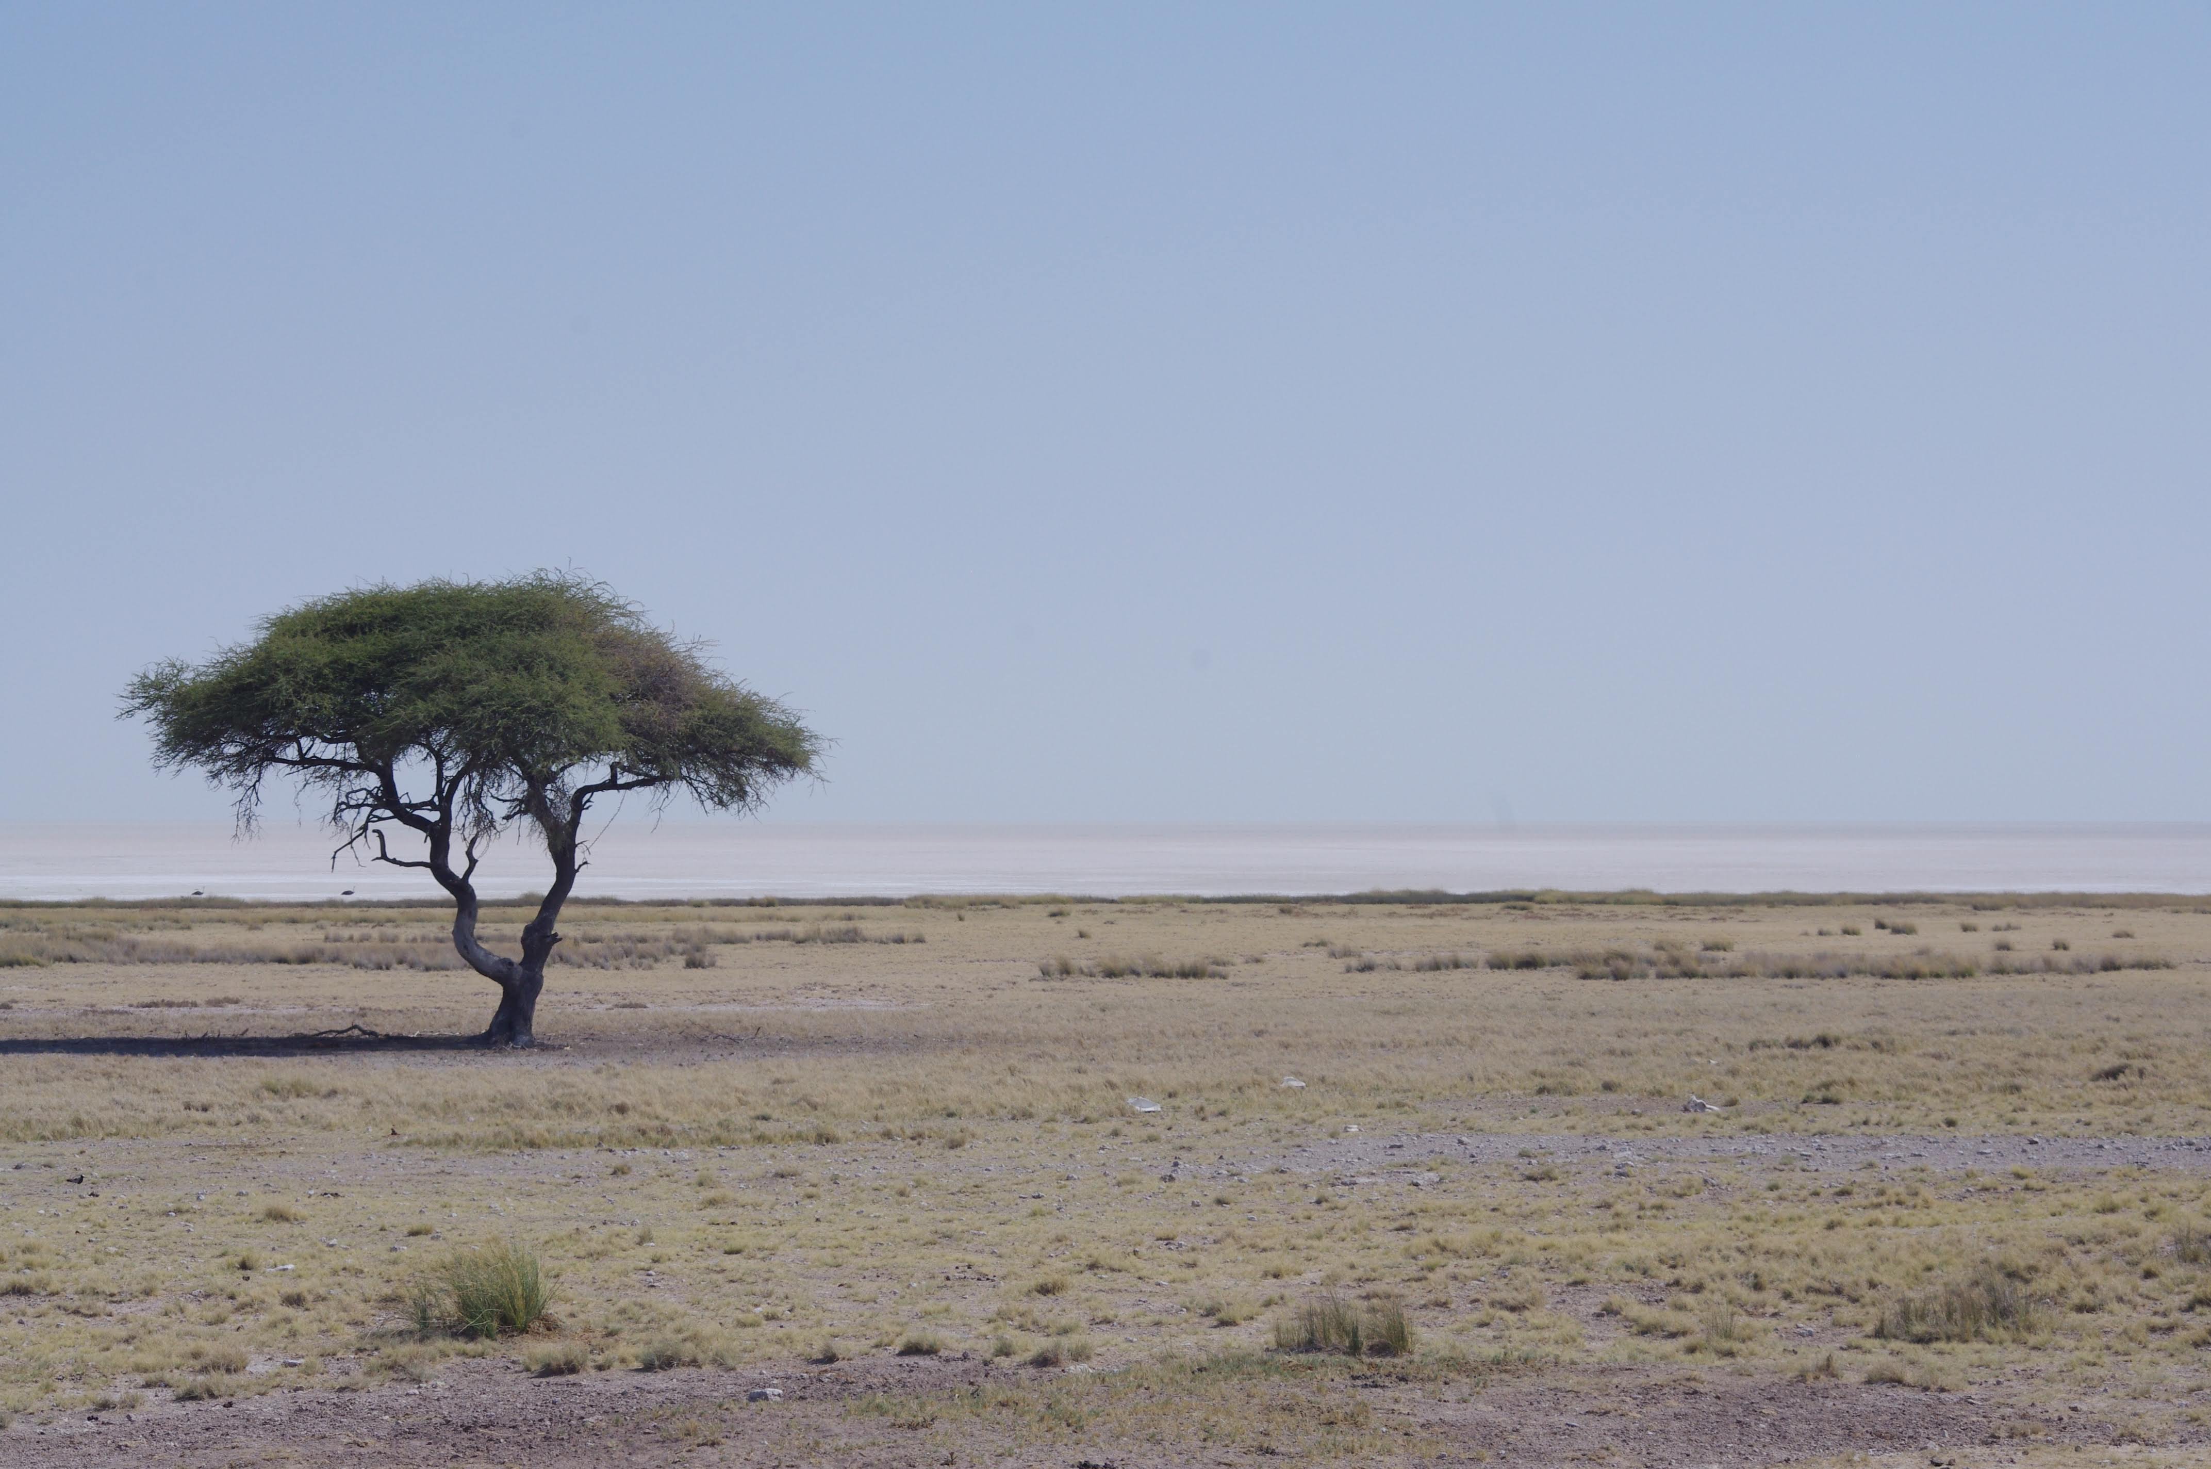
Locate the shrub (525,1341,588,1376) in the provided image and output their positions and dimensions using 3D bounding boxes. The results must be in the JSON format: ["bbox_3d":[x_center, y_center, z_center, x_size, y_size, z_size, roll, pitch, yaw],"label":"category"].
[{"bbox_3d":[-2.478,2.810,29.059,0.288,0.140,0.260,0,-1,0],"label":"shrub"}]

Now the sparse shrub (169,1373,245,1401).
[{"bbox_3d":[-3.871,2.807,27.727,0.312,0.102,0.281,0,-1,0],"label":"sparse shrub"}]

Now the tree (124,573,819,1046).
[{"bbox_3d":[-7.382,0.875,75.000,8.106,5.491,7.400,0,-1,0],"label":"tree"}]

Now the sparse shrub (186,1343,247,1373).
[{"bbox_3d":[-4.023,2.822,29.152,0.281,0.118,0.253,0,-1,0],"label":"sparse shrub"}]

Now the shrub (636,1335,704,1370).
[{"bbox_3d":[-1.983,2.813,29.341,0.307,0.141,0.276,0,-1,0],"label":"shrub"}]

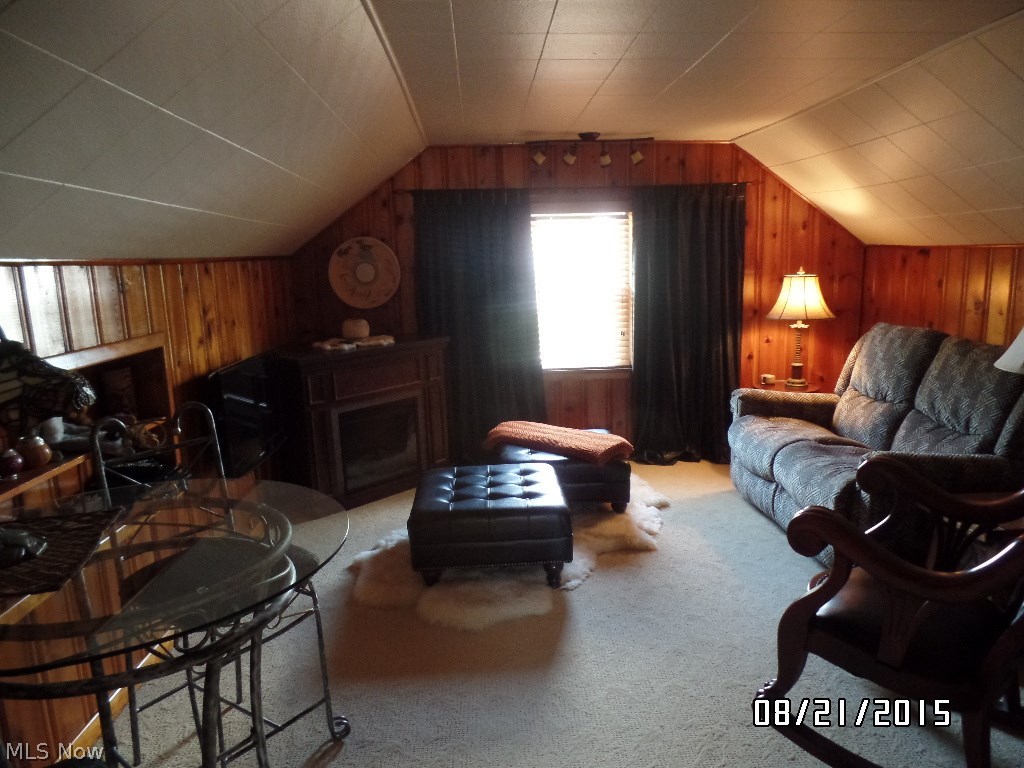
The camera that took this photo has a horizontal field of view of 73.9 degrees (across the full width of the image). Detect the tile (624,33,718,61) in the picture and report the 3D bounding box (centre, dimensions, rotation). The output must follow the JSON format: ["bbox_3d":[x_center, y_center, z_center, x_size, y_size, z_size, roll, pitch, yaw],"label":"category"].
[{"bbox_3d":[0.571,-1.216,2.432,0.305,0.020,0.305,-2,11,-3],"label":"tile"}]

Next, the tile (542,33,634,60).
[{"bbox_3d":[0.265,-1.204,2.413,0.305,0.020,0.305,-2,11,-3],"label":"tile"}]

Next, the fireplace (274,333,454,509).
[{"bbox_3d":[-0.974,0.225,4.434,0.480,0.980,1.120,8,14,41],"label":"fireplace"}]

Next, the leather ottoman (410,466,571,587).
[{"bbox_3d":[-0.110,0.684,3.437,0.735,0.390,0.720,-2,11,-1],"label":"leather ottoman"}]

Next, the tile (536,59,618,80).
[{"bbox_3d":[0.249,-1.262,2.713,0.305,0.020,0.305,-2,11,-3],"label":"tile"}]

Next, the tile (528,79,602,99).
[{"bbox_3d":[0.233,-1.317,3.008,0.305,0.020,0.305,-2,11,-3],"label":"tile"}]

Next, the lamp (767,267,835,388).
[{"bbox_3d":[1.897,-0.377,4.495,0.465,0.780,0.465,-2,11,-3],"label":"lamp"}]

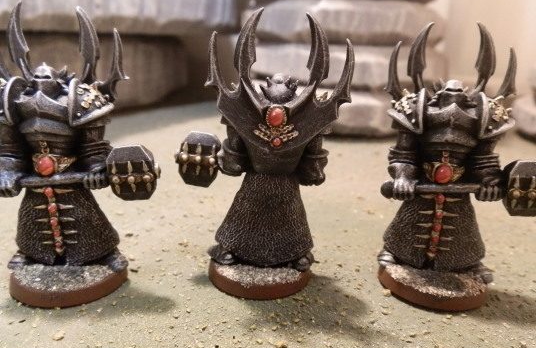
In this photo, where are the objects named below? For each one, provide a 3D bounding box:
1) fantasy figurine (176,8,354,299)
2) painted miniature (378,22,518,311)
[{"bbox_3d":[-0.002,-0.005,0.101,0.039,0.062,0.026,4,17,0],"label":"fantasy figurine"},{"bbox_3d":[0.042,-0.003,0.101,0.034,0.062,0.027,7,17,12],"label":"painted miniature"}]

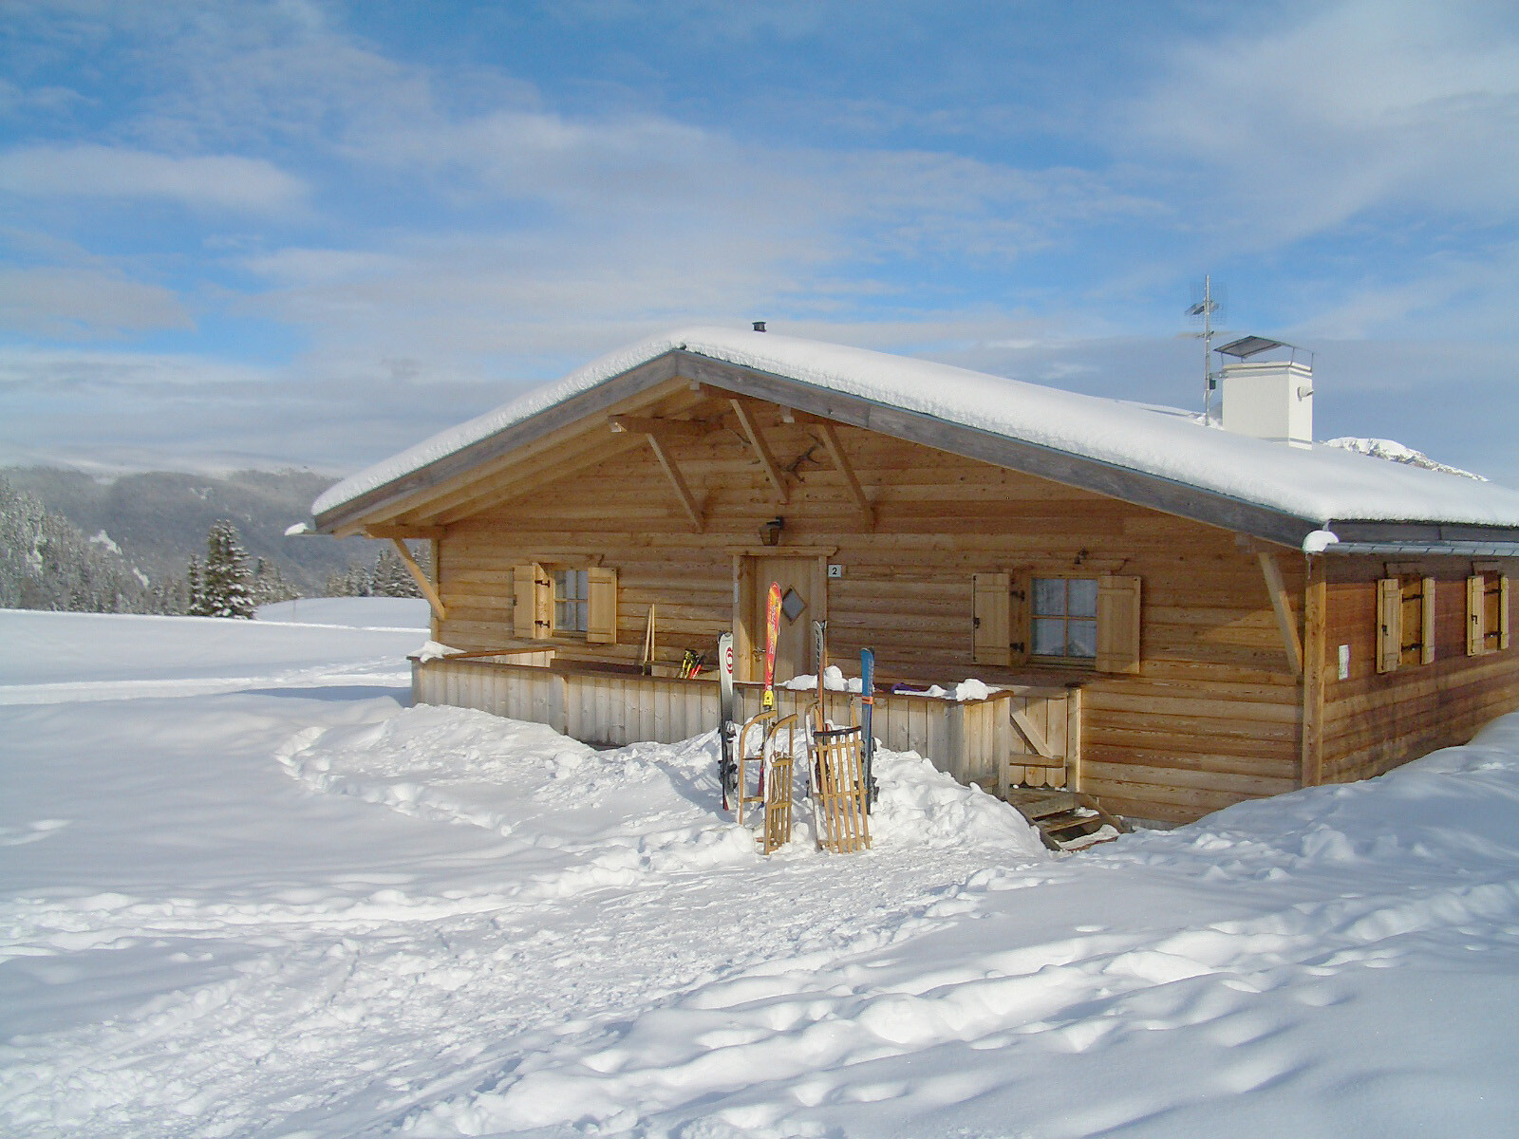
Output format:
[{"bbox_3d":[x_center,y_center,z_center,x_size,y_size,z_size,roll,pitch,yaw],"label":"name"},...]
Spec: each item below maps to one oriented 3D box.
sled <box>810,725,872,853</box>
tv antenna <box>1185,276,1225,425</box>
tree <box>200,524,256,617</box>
[{"bbox_3d":[0.561,1.445,10.750,0.350,1.050,0.230,-5,-3,-16],"label":"sled"},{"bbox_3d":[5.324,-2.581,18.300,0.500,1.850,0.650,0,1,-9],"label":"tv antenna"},{"bbox_3d":[-32.885,0.110,95.000,3.500,6.200,3.500,0,1,0],"label":"tree"}]

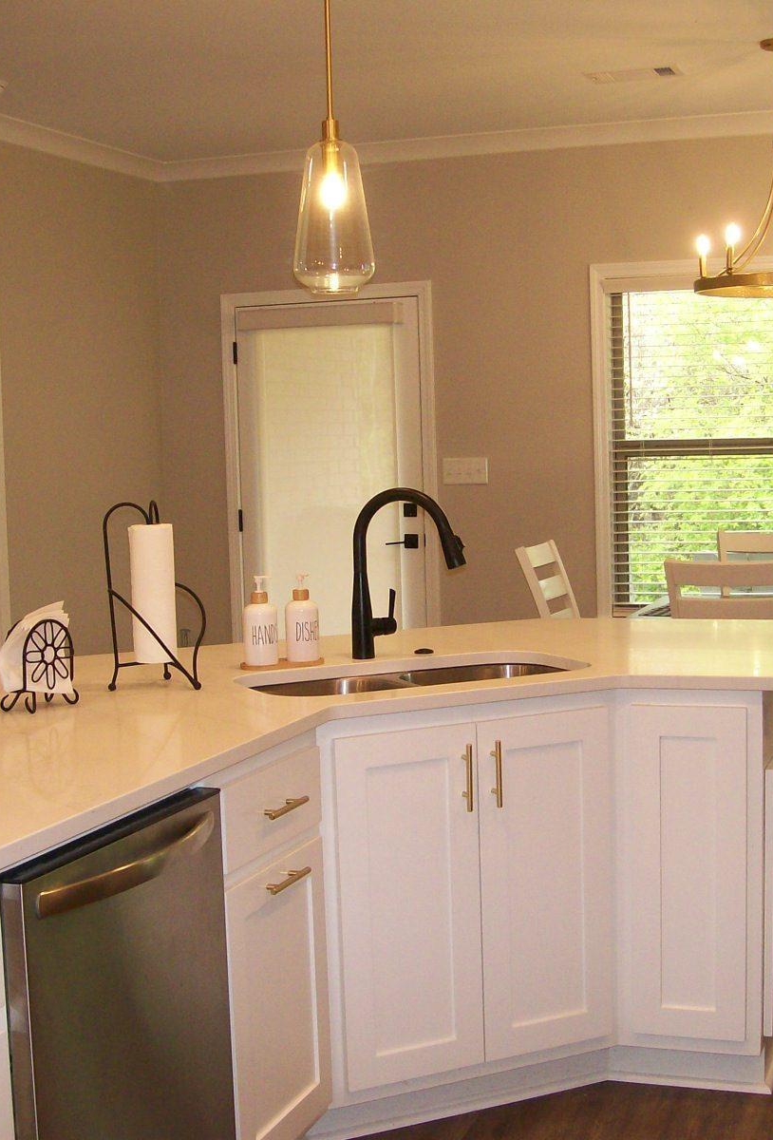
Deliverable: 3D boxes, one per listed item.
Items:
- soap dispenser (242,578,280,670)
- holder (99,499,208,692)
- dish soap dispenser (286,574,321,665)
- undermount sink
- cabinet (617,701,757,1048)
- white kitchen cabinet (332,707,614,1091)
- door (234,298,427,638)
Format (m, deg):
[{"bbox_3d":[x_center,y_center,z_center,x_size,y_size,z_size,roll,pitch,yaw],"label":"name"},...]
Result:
[{"bbox_3d":[-0.278,0.114,3.481,0.075,0.193,0.078,-2,5,0],"label":"soap dispenser"},{"bbox_3d":[-0.494,0.046,3.402,0.220,0.394,0.170,-2,5,0],"label":"holder"},{"bbox_3d":[-0.188,0.108,3.520,0.075,0.193,0.078,-2,5,0],"label":"dish soap dispenser"},{"bbox_3d":[0.071,0.329,3.377,0.770,0.200,0.410,-4,5,-24],"label":"undermount sink"},{"bbox_3d":[0.731,0.620,3.609,0.315,0.770,0.580,0,6,19],"label":"cabinet"},{"bbox_3d":[0.067,0.653,3.509,0.660,0.750,0.580,-4,6,-24],"label":"white kitchen cabinet"},{"bbox_3d":[-0.250,-0.217,7.406,0.910,2.040,0.050,0,5,20],"label":"door"}]

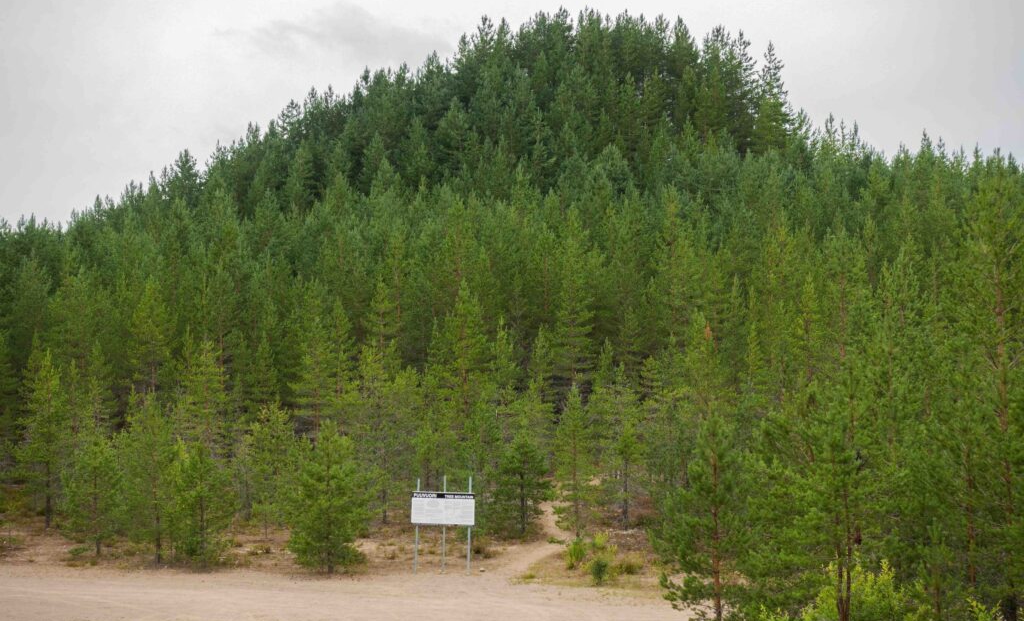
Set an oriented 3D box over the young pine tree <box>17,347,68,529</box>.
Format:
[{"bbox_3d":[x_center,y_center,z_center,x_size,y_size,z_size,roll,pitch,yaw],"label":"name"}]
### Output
[{"bbox_3d":[-17.410,4.701,74.000,2.007,6.801,2.007,0,-2,0],"label":"young pine tree"}]

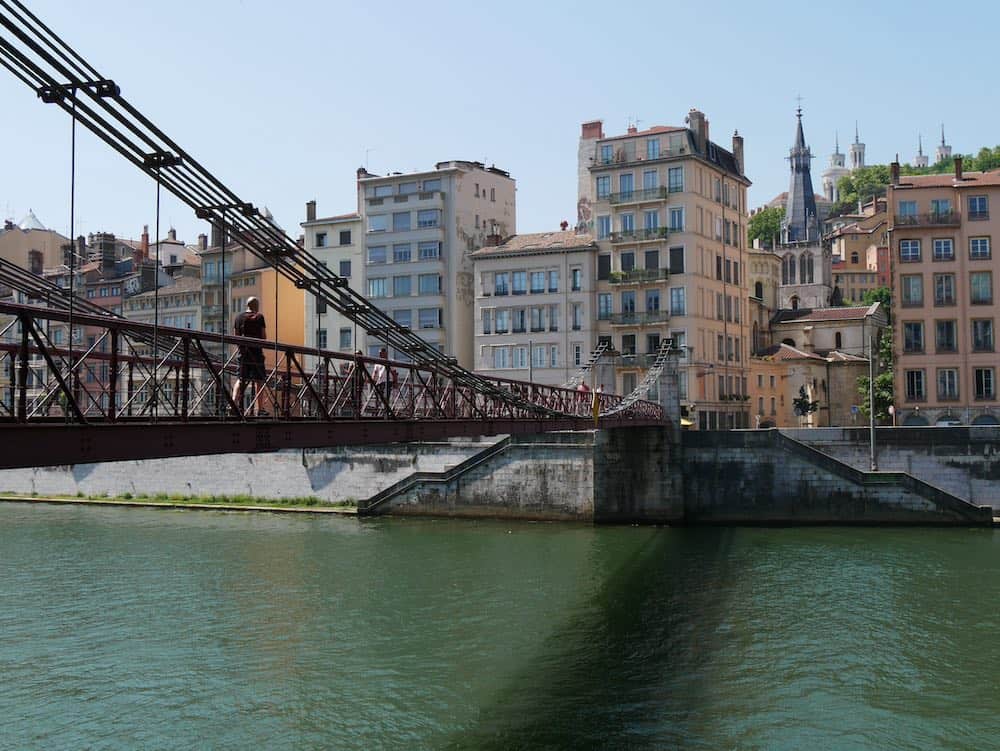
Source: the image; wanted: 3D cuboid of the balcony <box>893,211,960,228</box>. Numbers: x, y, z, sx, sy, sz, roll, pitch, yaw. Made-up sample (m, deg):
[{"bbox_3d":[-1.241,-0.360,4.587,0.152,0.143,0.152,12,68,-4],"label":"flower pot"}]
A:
[{"bbox_3d":[37.071,-13.484,95.240,5.400,1.100,0.800,-1,-3,9],"label":"balcony"}]

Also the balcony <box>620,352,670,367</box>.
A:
[{"bbox_3d":[12.442,-1.289,97.608,5.100,1.150,0.800,-2,-3,27],"label":"balcony"}]

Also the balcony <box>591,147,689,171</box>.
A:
[{"bbox_3d":[12.589,-19.398,98.406,9.200,1.100,0.900,-2,-3,27],"label":"balcony"}]

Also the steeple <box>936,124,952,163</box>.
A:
[{"bbox_3d":[270.512,-139.364,668.399,9.200,27.000,9.200,-2,-3,20],"label":"steeple"}]

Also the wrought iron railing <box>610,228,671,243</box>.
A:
[{"bbox_3d":[12.422,-12.422,98.155,5.150,1.150,0.800,-2,-3,27],"label":"wrought iron railing"}]

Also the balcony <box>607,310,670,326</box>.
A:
[{"bbox_3d":[12.380,-5.059,97.821,5.200,1.150,0.800,-2,-3,27],"label":"balcony"}]

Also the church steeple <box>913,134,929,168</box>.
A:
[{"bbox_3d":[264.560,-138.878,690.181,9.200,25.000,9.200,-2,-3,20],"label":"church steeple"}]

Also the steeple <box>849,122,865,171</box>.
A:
[{"bbox_3d":[215.565,-138.879,663.179,9.200,29.500,9.200,-2,-3,20],"label":"steeple"}]

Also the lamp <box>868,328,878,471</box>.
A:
[{"bbox_3d":[27.300,1.832,80.494,0.400,10.300,0.400,-1,-3,9],"label":"lamp"}]

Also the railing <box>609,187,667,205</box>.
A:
[{"bbox_3d":[12.443,-15.997,98.316,5.150,1.100,0.800,-2,-3,27],"label":"railing"}]

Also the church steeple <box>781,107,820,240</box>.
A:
[{"bbox_3d":[38.108,-25.490,139.281,4.400,17.200,4.400,-2,-3,20],"label":"church steeple"}]

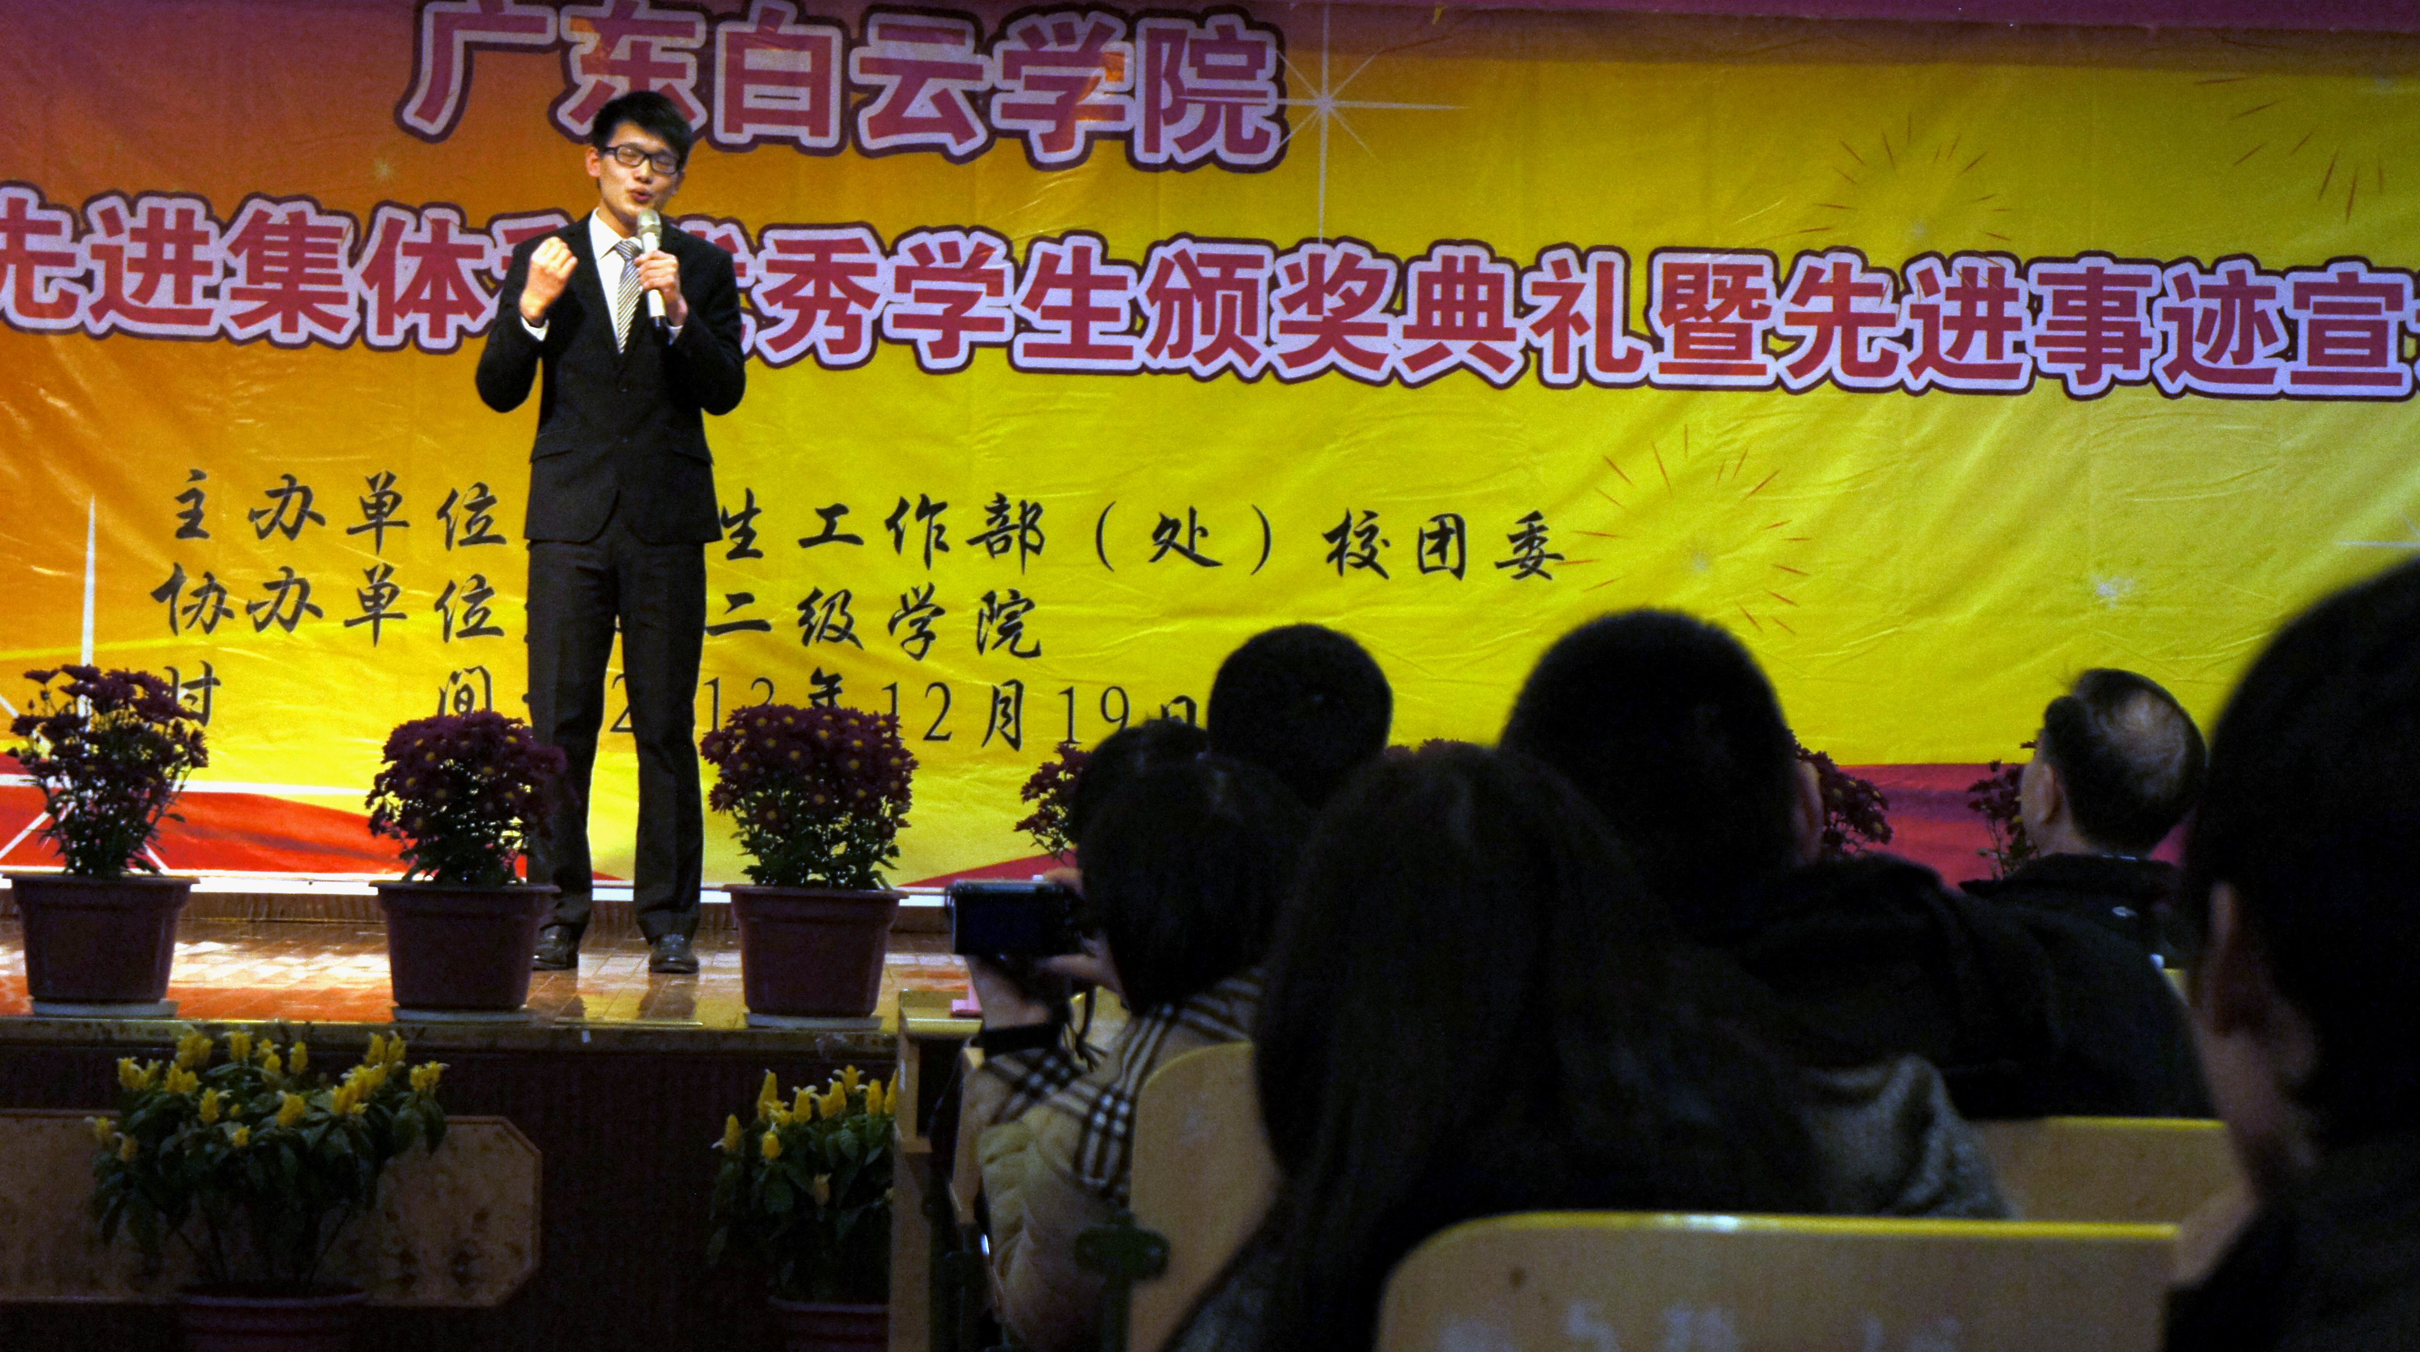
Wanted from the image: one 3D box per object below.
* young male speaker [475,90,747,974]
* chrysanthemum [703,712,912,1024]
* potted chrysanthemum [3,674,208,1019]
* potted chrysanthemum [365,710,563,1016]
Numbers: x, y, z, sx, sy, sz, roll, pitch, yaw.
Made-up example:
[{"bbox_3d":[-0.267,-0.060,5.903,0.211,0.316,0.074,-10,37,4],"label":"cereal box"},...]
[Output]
[{"bbox_3d":[-1.203,-0.293,10.985,0.540,1.757,0.480,1,-1,-5],"label":"young male speaker"},{"bbox_3d":[-0.666,0.310,9.130,0.355,0.530,0.345,1,-1,-4],"label":"chrysanthemum"},{"bbox_3d":[-1.791,0.266,8.950,0.325,0.565,0.325,1,-1,-4],"label":"potted chrysanthemum"},{"bbox_3d":[-1.230,0.309,9.080,0.325,0.510,0.325,1,-1,-4],"label":"potted chrysanthemum"}]

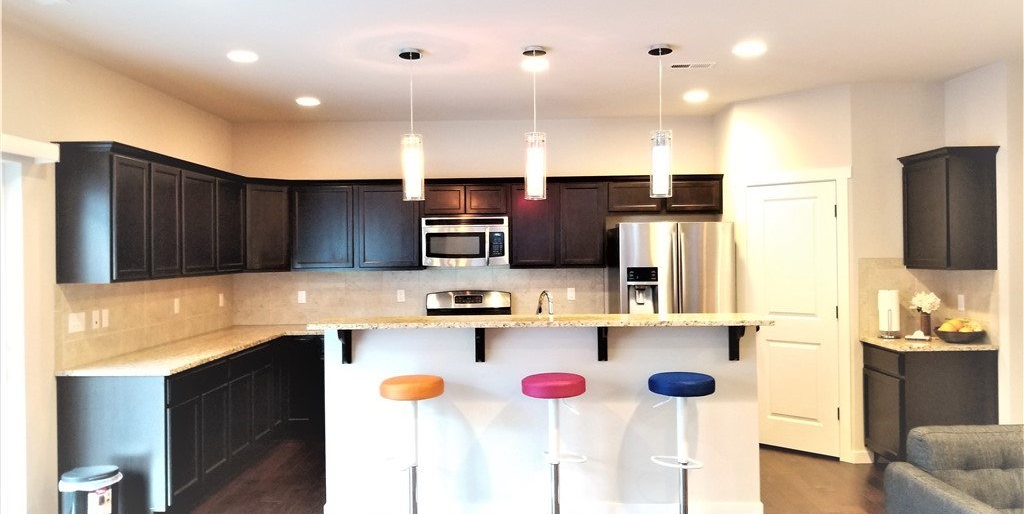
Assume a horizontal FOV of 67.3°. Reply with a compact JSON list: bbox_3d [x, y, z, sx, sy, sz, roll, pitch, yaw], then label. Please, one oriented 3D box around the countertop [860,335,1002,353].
[{"bbox_3d":[2.843,0.595,5.280,0.623,0.037,0.615,-1,0,1],"label":"countertop"}]

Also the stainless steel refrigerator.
[{"bbox_3d":[1.319,0.617,6.438,0.905,1.773,0.850,-1,0,1],"label":"stainless steel refrigerator"}]

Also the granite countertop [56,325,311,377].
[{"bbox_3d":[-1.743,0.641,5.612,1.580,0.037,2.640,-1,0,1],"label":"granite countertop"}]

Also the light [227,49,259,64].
[{"bbox_3d":[-1.611,-1.190,4.608,0.180,0.020,0.180,-1,0,1],"label":"light"}]

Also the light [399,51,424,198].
[{"bbox_3d":[-0.580,-0.769,4.516,0.133,0.880,0.133,-1,0,1],"label":"light"}]

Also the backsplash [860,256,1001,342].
[{"bbox_3d":[2.810,0.303,5.249,0.630,0.550,0.570,-1,0,1],"label":"backsplash"}]

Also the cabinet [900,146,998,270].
[{"bbox_3d":[2.974,-0.311,5.264,0.343,0.795,0.625,-1,0,1],"label":"cabinet"}]

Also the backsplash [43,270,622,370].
[{"bbox_3d":[-0.851,0.372,5.596,3.370,0.488,2.640,-1,0,1],"label":"backsplash"}]

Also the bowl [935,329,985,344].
[{"bbox_3d":[2.970,0.534,5.112,0.290,0.086,0.290,-1,0,1],"label":"bowl"}]

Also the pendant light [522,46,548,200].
[{"bbox_3d":[0.138,-0.776,4.506,0.133,0.880,0.133,-1,0,1],"label":"pendant light"}]

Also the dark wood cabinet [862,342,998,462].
[{"bbox_3d":[2.825,1.043,5.231,0.615,0.880,0.570,-1,0,1],"label":"dark wood cabinet"}]

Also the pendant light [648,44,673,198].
[{"bbox_3d":[0.870,-0.791,4.483,0.140,0.888,0.140,-1,0,1],"label":"pendant light"}]

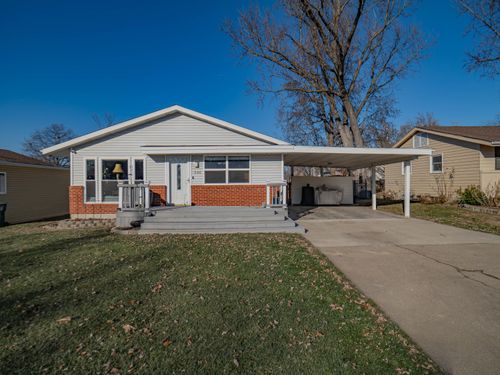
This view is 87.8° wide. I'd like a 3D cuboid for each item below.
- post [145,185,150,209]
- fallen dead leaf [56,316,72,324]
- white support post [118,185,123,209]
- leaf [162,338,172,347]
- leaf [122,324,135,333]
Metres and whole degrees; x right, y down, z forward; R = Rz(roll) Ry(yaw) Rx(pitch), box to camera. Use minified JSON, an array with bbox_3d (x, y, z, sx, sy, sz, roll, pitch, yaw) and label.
[{"bbox_3d":[-3.745,0.420,9.500,0.130,0.900,0.130,0,0,0],"label":"post"},{"bbox_3d":[-2.022,1.450,2.835,0.165,0.045,0.110,0,0,0],"label":"fallen dead leaf"},{"bbox_3d":[-4.767,0.388,9.600,0.125,0.900,0.125,0,0,0],"label":"white support post"},{"bbox_3d":[-0.772,1.450,2.432,0.095,0.040,0.090,0,0,0],"label":"leaf"},{"bbox_3d":[-1.249,1.450,2.674,0.125,0.040,0.100,0,0,0],"label":"leaf"}]

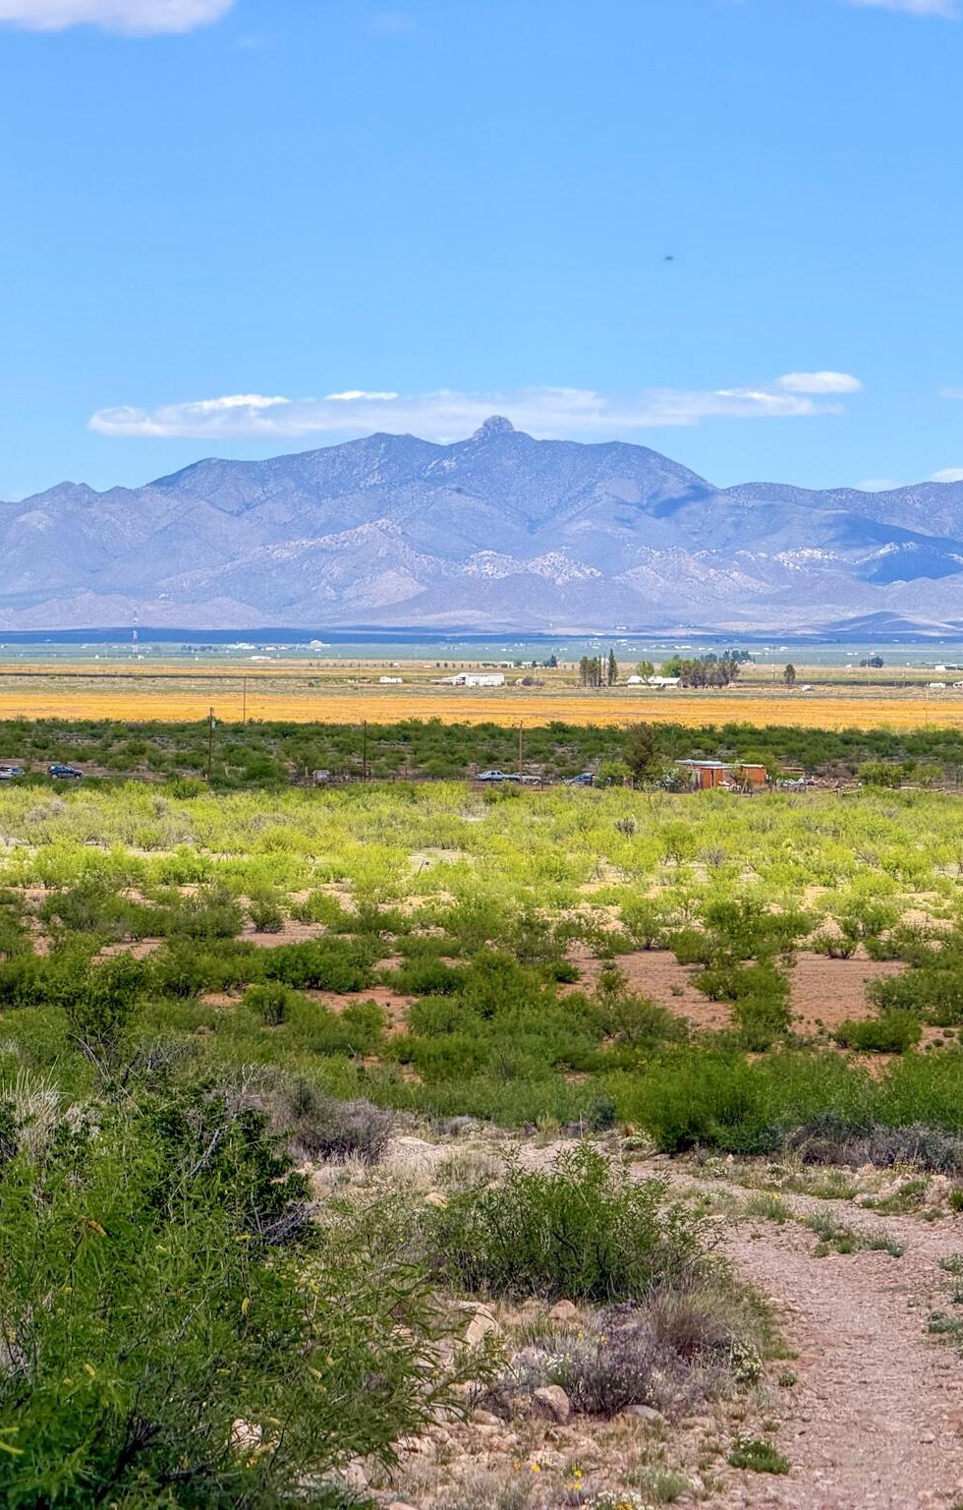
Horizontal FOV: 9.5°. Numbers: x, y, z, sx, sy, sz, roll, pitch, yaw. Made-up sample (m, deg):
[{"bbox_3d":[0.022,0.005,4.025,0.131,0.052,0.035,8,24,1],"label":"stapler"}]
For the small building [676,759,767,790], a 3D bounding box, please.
[{"bbox_3d":[28.952,2.373,702.000,9.400,3.600,5.800,-1,1,-22],"label":"small building"}]

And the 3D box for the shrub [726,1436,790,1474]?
[{"bbox_3d":[1.241,3.125,26.000,0.280,0.140,0.260,0,1,0],"label":"shrub"}]

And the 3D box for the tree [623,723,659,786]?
[{"bbox_3d":[19.447,0.000,705.000,4.300,7.700,4.300,0,1,0],"label":"tree"}]

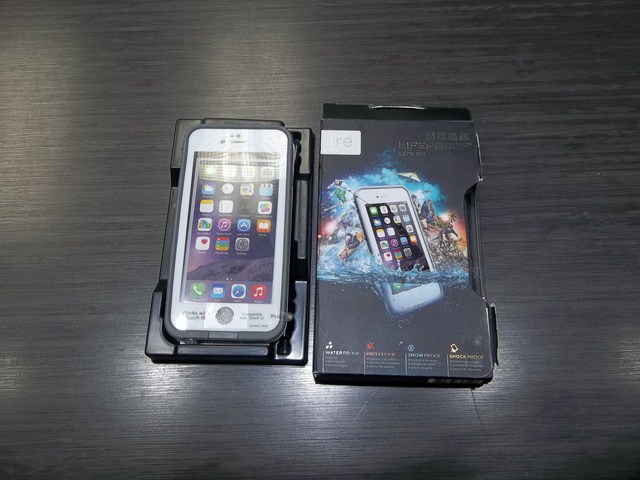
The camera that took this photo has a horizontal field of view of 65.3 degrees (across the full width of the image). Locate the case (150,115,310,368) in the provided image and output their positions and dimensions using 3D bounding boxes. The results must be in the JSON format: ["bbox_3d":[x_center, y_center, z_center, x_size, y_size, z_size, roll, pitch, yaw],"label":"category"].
[{"bbox_3d":[-0.055,-0.004,0.334,0.100,0.023,0.167,1,71,2],"label":"case"}]

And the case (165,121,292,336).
[{"bbox_3d":[-0.056,-0.008,0.330,0.075,0.013,0.148,1,71,2],"label":"case"}]

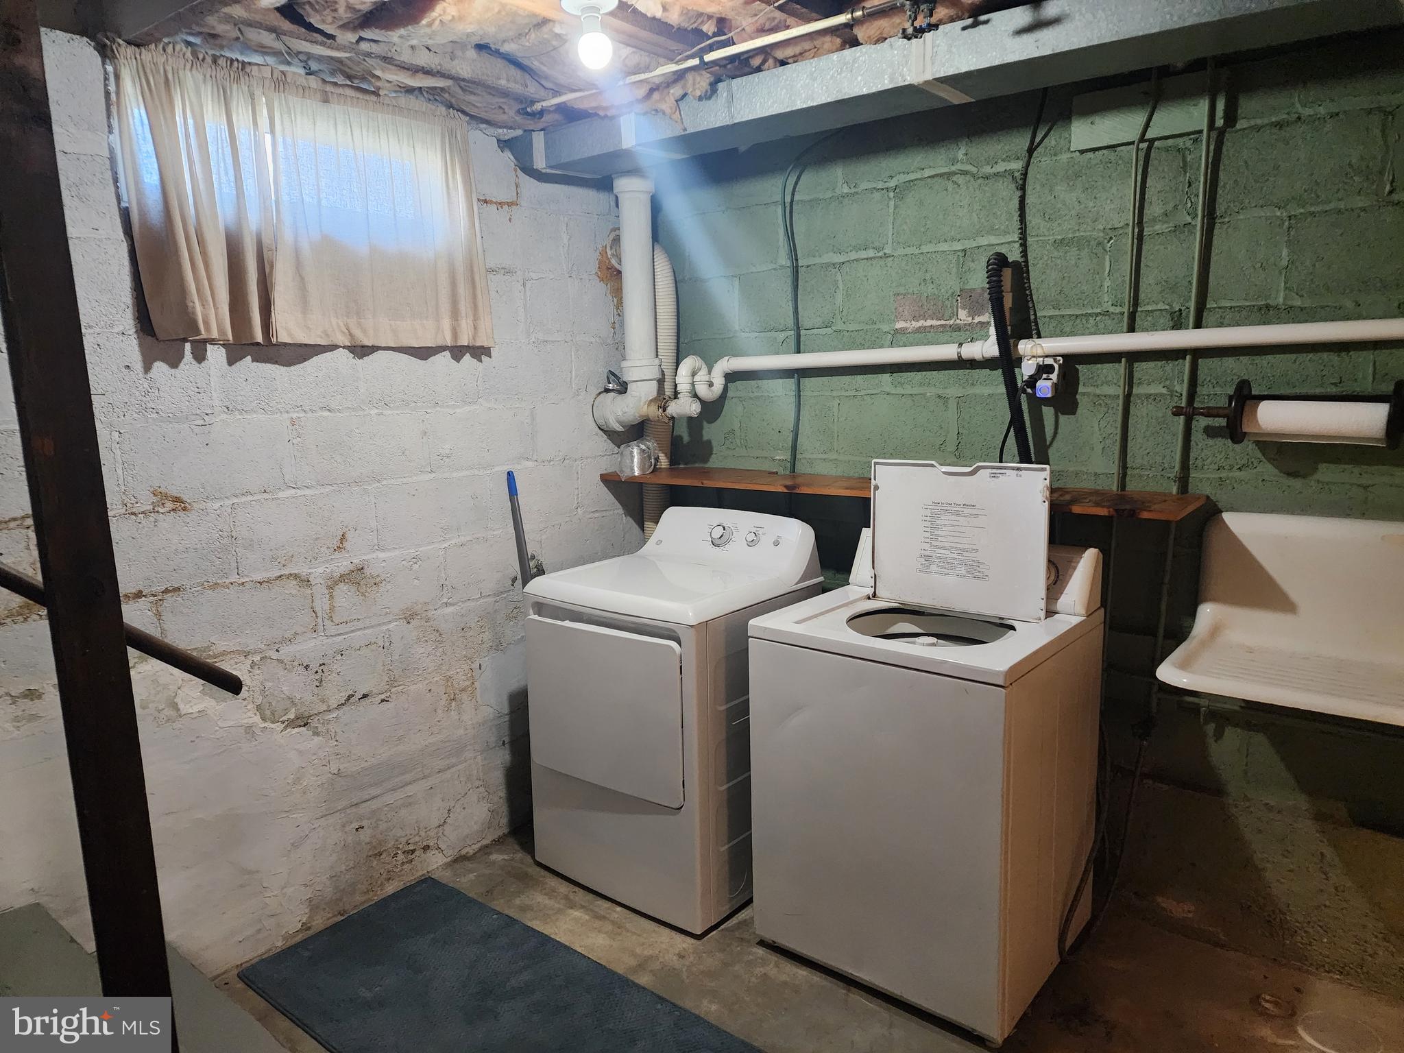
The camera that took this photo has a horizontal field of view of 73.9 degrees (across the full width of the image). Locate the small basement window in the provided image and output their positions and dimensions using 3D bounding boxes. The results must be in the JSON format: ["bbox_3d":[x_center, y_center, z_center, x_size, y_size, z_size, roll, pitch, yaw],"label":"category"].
[{"bbox_3d":[-1.034,-0.846,2.579,0.120,0.685,1.020,6,12,40],"label":"small basement window"}]

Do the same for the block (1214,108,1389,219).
[{"bbox_3d":[1.440,-0.874,2.295,0.405,0.203,0.160,5,11,39],"label":"block"}]

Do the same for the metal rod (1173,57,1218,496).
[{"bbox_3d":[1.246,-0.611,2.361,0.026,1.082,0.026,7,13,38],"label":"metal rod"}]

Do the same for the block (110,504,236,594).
[{"bbox_3d":[-1.426,0.057,2.371,0.170,0.205,0.390,6,12,40],"label":"block"}]

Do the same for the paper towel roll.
[{"bbox_3d":[1.450,-0.253,2.208,0.290,0.105,0.105,6,12,37],"label":"paper towel roll"}]

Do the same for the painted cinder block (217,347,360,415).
[{"bbox_3d":[-1.180,-0.415,2.597,0.170,0.200,0.400,6,12,40],"label":"painted cinder block"}]

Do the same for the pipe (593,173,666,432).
[{"bbox_3d":[-0.267,-0.770,3.249,0.290,0.860,0.160,6,12,40],"label":"pipe"}]

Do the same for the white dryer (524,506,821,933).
[{"bbox_3d":[-0.080,0.518,2.899,0.683,1.070,0.653,6,12,40],"label":"white dryer"}]

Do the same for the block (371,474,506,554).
[{"bbox_3d":[-0.870,-0.058,2.890,0.160,0.203,0.405,5,11,39],"label":"block"}]

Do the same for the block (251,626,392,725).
[{"bbox_3d":[-1.106,0.399,2.648,0.160,0.203,0.405,5,11,39],"label":"block"}]

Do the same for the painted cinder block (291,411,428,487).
[{"bbox_3d":[-1.017,-0.232,2.686,0.160,0.203,0.405,5,11,39],"label":"painted cinder block"}]

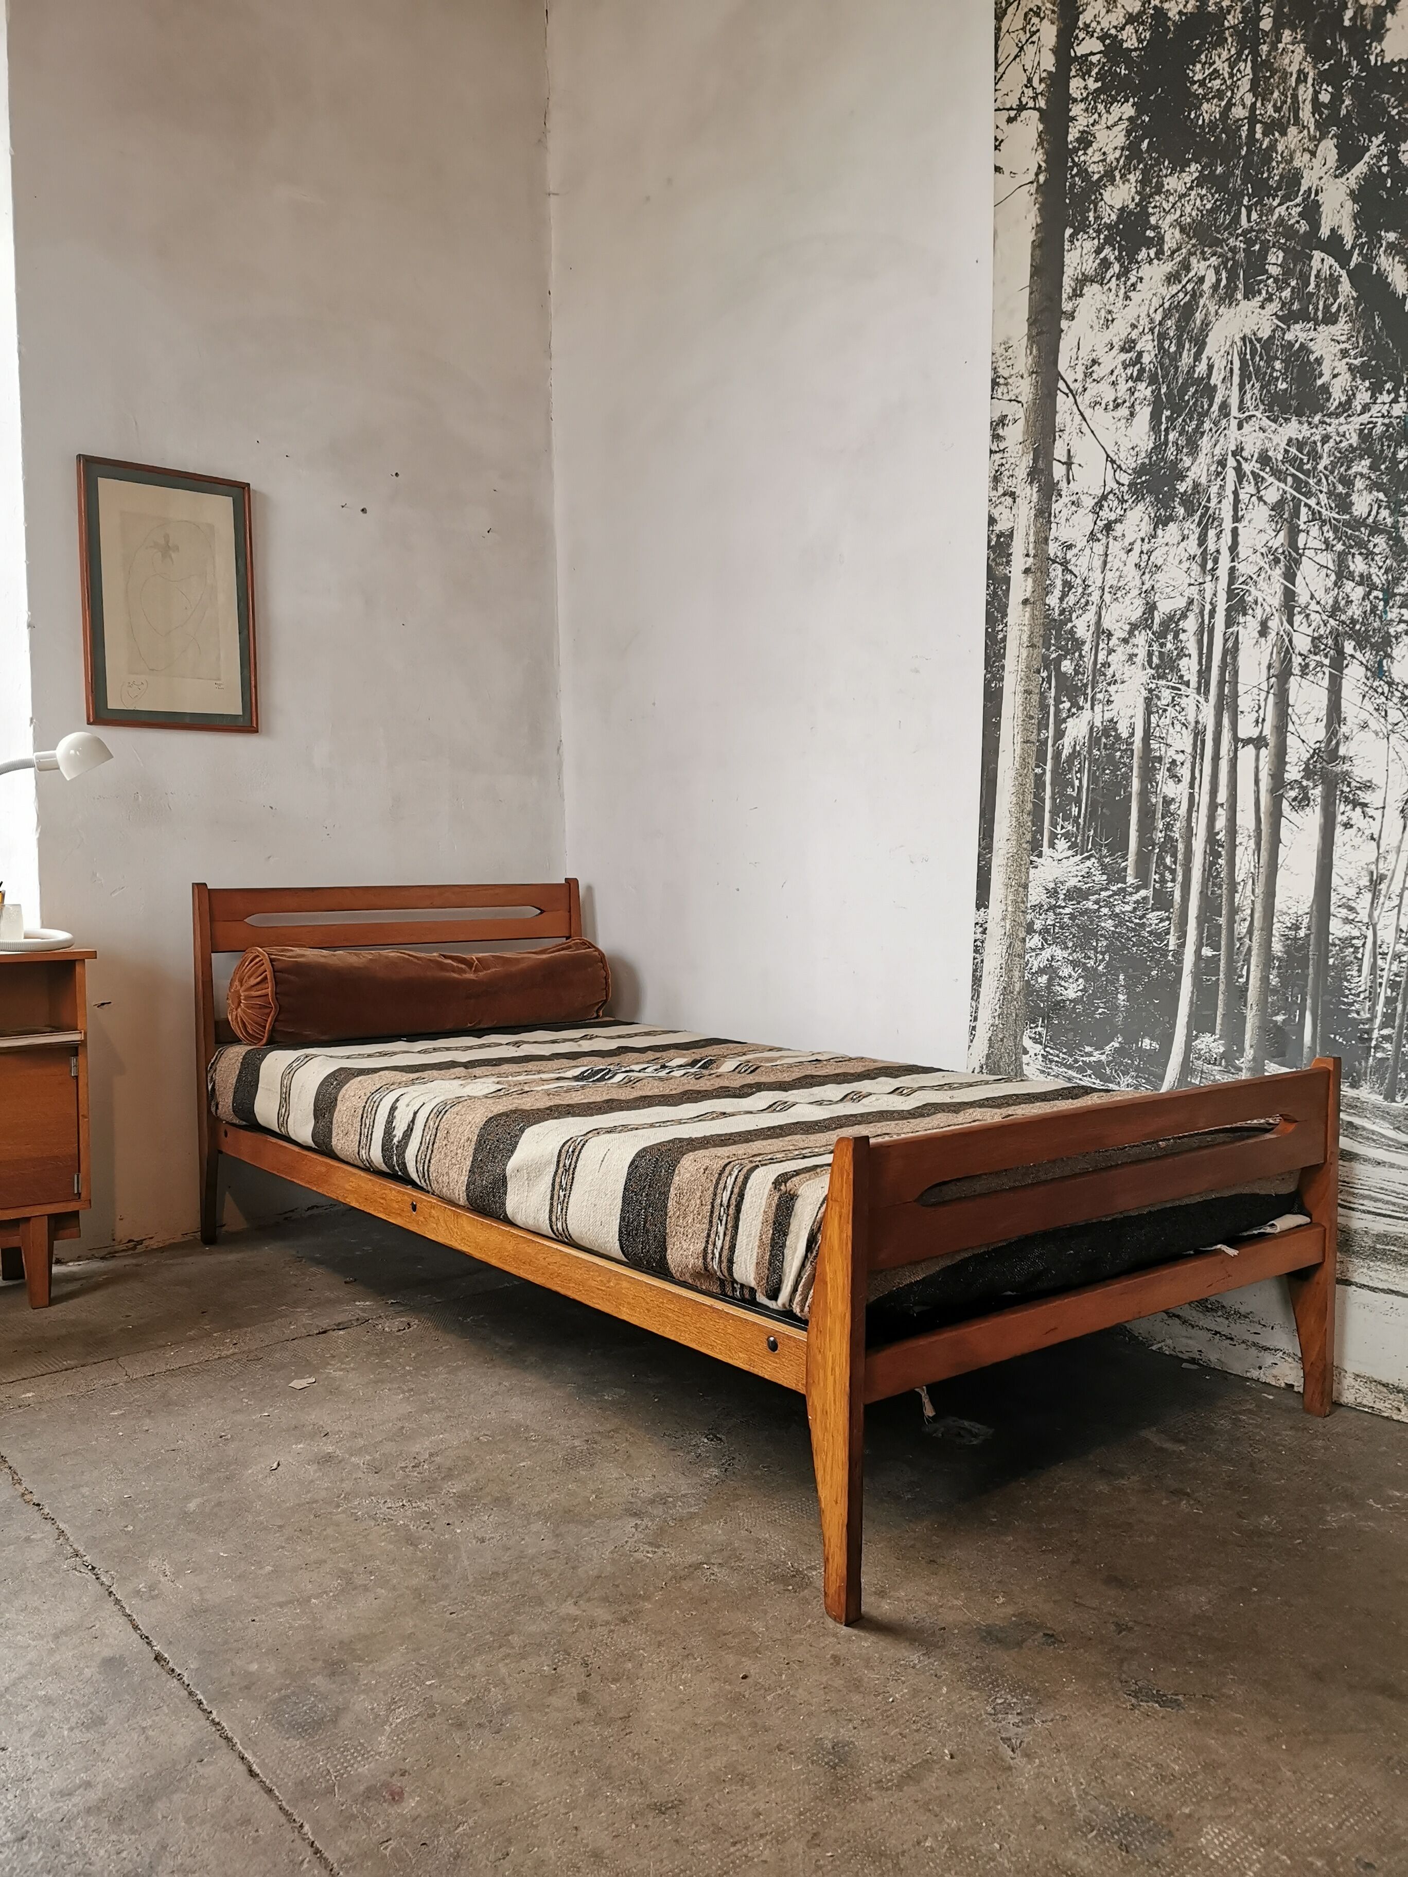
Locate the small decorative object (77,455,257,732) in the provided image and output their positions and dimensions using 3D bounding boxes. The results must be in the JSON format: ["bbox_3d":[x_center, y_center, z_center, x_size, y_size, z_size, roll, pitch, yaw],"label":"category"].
[{"bbox_3d":[-1.106,-0.700,3.038,0.363,0.530,0.022,-3,4,-44],"label":"small decorative object"}]

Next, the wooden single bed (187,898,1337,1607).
[{"bbox_3d":[-0.086,0.287,2.613,0.960,0.760,2.020,-2,4,-38],"label":"wooden single bed"}]

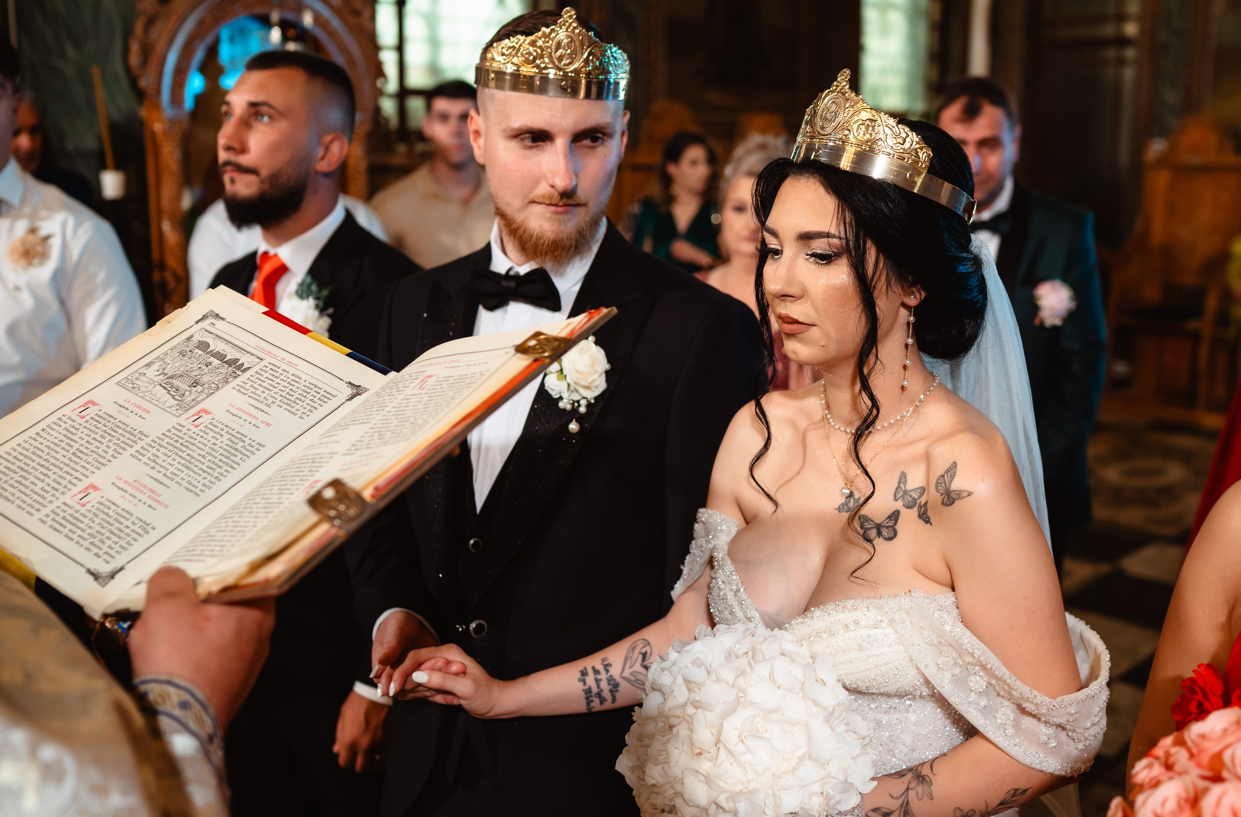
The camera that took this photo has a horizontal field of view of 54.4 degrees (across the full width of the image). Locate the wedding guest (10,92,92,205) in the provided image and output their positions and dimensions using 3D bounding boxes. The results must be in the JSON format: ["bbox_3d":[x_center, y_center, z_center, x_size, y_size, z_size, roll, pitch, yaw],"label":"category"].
[{"bbox_3d":[-1.846,-0.121,3.910,0.490,1.760,0.310,-1,11,-5],"label":"wedding guest"}]

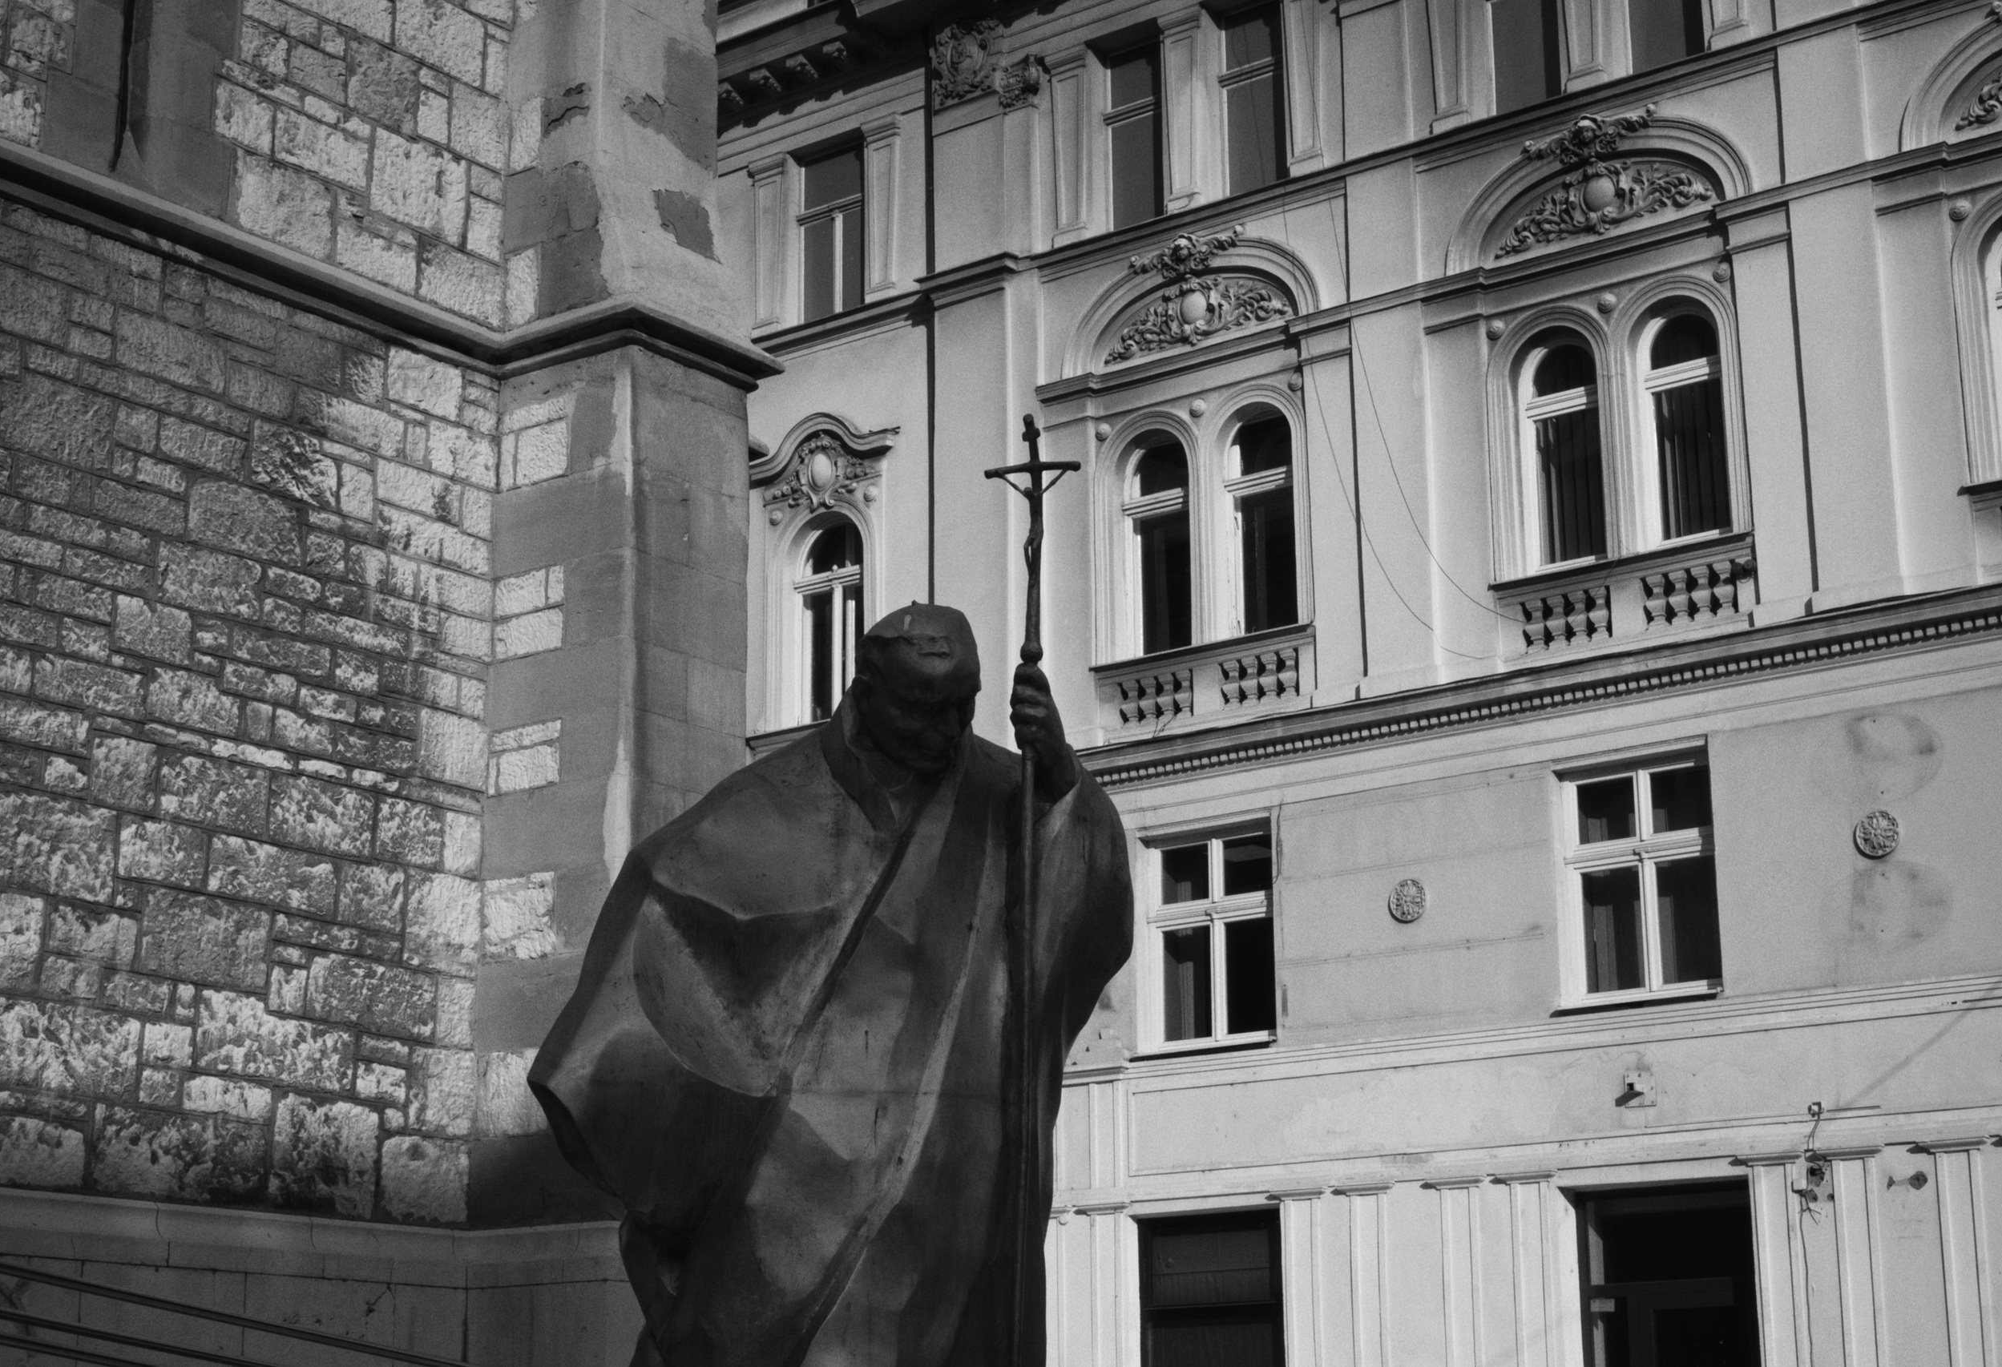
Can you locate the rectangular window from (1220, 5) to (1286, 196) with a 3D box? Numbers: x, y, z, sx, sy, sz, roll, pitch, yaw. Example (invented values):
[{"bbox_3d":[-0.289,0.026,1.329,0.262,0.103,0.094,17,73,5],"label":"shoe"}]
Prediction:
[{"bbox_3d":[2.474,-5.671,29.344,0.816,1.796,0.150,-11,-17,35],"label":"rectangular window"}]

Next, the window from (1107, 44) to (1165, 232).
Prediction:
[{"bbox_3d":[1.363,-5.463,30.149,0.759,1.827,0.150,-11,-17,35],"label":"window"}]

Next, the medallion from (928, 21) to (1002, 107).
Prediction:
[{"bbox_3d":[-0.345,-6.368,30.976,0.918,0.793,0.220,-11,-17,35],"label":"medallion"}]

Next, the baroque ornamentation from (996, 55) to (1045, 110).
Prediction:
[{"bbox_3d":[0.199,-6.126,30.756,0.575,0.520,0.280,-11,-17,35],"label":"baroque ornamentation"}]

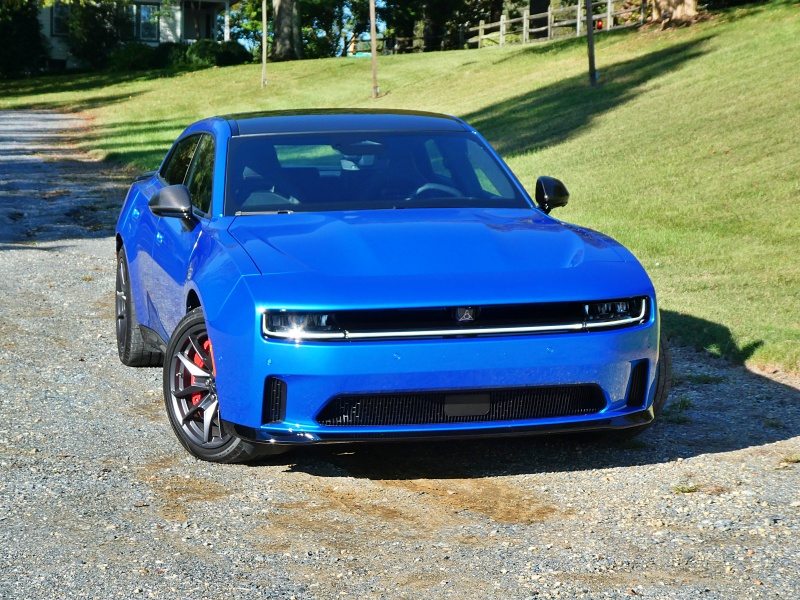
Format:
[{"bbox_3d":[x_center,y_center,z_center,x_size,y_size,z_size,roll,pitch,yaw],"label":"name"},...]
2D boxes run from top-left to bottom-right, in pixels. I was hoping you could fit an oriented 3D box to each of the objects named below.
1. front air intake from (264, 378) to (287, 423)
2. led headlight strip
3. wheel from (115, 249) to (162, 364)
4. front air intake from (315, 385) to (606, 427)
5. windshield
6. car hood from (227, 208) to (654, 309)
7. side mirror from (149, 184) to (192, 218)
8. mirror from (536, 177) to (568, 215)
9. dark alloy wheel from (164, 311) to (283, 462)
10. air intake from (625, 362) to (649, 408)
[{"bbox_3d":[-0.497,0.396,7.672,0.100,0.200,0.100,-2,7,-13],"label":"front air intake"},{"bbox_3d":[0.250,0.078,7.771,1.610,0.125,0.170,-2,7,-13],"label":"led headlight strip"},{"bbox_3d":[-1.495,0.035,11.441,0.300,0.720,0.720,-2,7,-13],"label":"wheel"},{"bbox_3d":[0.262,0.410,7.769,1.210,0.150,0.140,-2,7,-13],"label":"front air intake"},{"bbox_3d":[-0.147,-0.620,9.341,1.500,0.390,0.860,-2,7,-13],"label":"windshield"},{"bbox_3d":[0.097,-0.206,8.375,1.660,0.310,1.430,-2,7,-13],"label":"car hood"},{"bbox_3d":[-1.085,-0.464,9.225,0.220,0.180,0.150,-2,7,-13],"label":"side mirror"},{"bbox_3d":[0.752,-0.527,9.661,0.220,0.180,0.150,-2,7,-13],"label":"mirror"},{"bbox_3d":[-0.734,0.363,8.512,0.300,0.715,0.715,-6,9,-42],"label":"dark alloy wheel"},{"bbox_3d":[0.984,0.345,8.024,0.100,0.200,0.100,-2,7,-13],"label":"air intake"}]

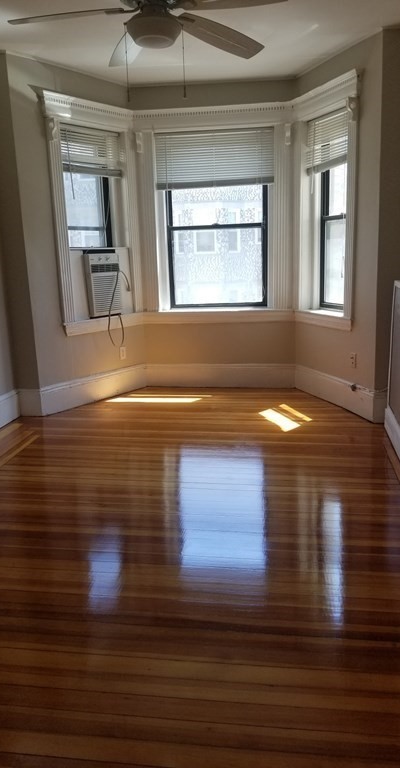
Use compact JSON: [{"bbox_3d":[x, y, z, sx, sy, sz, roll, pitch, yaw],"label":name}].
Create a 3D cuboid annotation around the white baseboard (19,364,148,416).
[{"bbox_3d":[-0.997,0.037,5.209,0.150,0.228,1.318,8,16,38],"label":"white baseboard"}]

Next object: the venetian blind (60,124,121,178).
[{"bbox_3d":[-0.940,-1.996,4.942,0.045,0.390,0.723,8,16,38],"label":"venetian blind"}]

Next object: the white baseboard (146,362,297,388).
[{"bbox_3d":[0.192,-0.079,5.548,1.454,0.232,0.035,1,13,10],"label":"white baseboard"}]

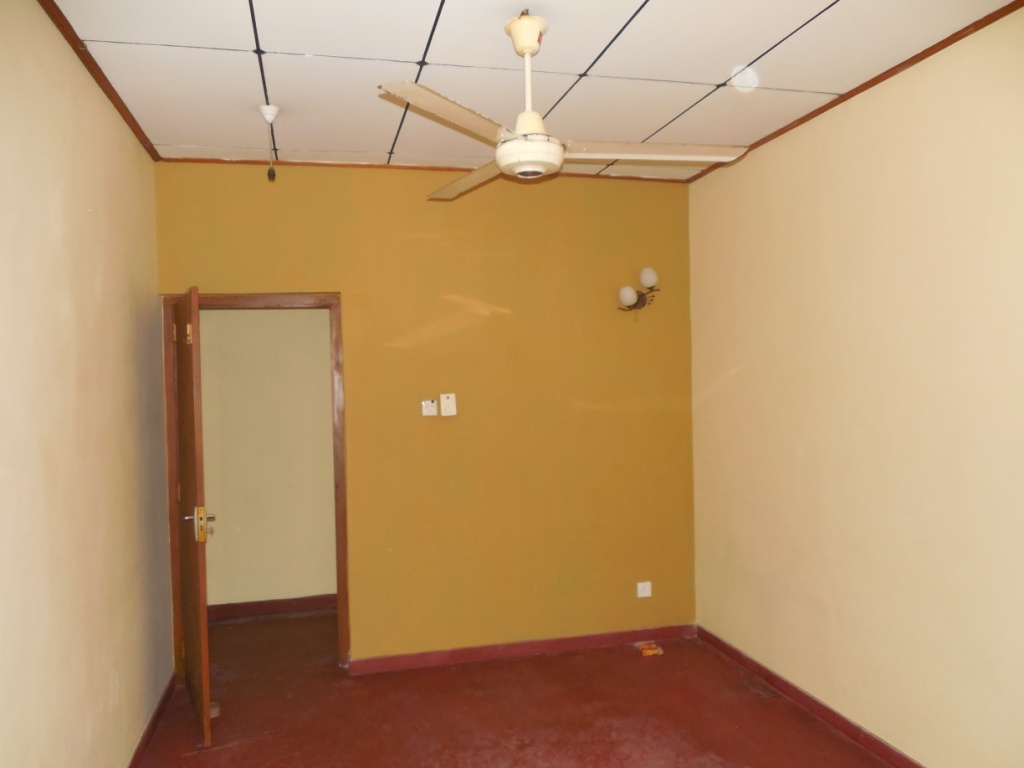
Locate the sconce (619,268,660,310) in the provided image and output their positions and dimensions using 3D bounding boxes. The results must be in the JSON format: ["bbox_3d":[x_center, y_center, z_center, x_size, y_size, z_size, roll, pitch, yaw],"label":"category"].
[{"bbox_3d":[0.753,-0.563,4.375,0.235,0.252,0.180,-2,1,-15],"label":"sconce"}]

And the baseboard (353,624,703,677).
[{"bbox_3d":[0.133,1.543,4.324,2.111,0.088,0.030,-2,1,-15],"label":"baseboard"}]

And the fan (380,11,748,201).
[{"bbox_3d":[0.059,-0.931,2.422,1.280,0.530,1.260,-2,1,-15],"label":"fan"}]

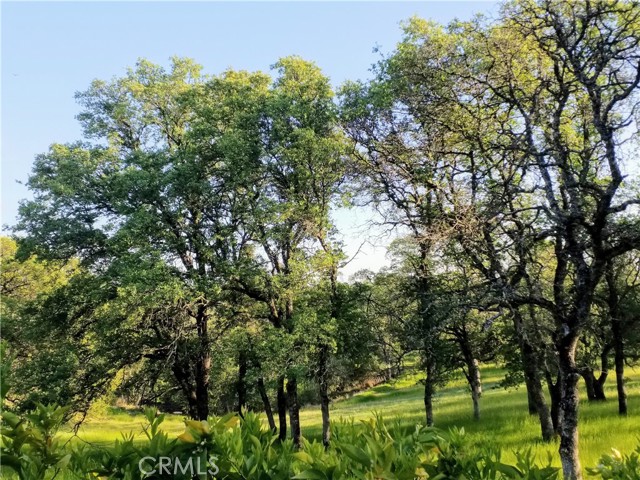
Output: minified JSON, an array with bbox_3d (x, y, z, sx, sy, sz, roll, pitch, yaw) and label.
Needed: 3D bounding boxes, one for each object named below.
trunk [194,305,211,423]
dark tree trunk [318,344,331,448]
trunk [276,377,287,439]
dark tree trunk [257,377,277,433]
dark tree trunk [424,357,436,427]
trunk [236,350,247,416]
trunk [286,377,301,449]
[{"bbox_3d":[-4.329,4.515,18.468,0.469,4.102,0.469,-1,-14,-13],"label":"trunk"},{"bbox_3d":[0.143,4.461,14.346,0.252,2.858,0.252,-2,-14,0],"label":"dark tree trunk"},{"bbox_3d":[-1.198,5.295,15.730,0.264,1.919,0.264,-1,-14,-4],"label":"trunk"},{"bbox_3d":[-1.829,5.657,17.199,0.238,1.925,0.238,-15,-12,-9],"label":"dark tree trunk"},{"bbox_3d":[4.038,5.529,18.283,0.306,2.462,0.306,3,-13,1],"label":"dark tree trunk"},{"bbox_3d":[-3.113,5.671,19.798,0.352,2.519,0.352,-2,-14,-1],"label":"trunk"},{"bbox_3d":[-0.735,4.901,14.232,0.308,1.957,0.308,-5,-14,-4],"label":"trunk"}]

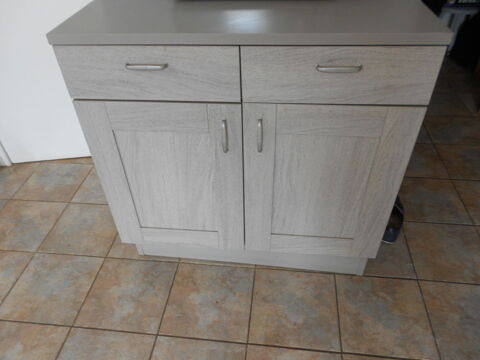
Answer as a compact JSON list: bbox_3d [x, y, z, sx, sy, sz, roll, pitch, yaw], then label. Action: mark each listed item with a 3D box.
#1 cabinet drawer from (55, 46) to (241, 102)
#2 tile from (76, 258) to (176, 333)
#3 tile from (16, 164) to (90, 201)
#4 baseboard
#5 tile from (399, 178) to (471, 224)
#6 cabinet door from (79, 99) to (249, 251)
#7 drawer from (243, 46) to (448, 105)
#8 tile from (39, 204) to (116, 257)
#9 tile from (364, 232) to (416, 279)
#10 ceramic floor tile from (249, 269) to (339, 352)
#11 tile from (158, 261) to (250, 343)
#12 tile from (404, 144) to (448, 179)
[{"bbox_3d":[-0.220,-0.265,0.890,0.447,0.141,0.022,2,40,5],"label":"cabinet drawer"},{"bbox_3d":[-0.414,0.422,1.342,0.302,0.010,0.302,3,40,6],"label":"tile"},{"bbox_3d":[-0.955,0.005,1.874,0.302,0.010,0.302,3,40,6],"label":"tile"},{"bbox_3d":[0.028,0.272,1.380,0.890,0.150,0.018,4,40,7],"label":"baseboard"},{"bbox_3d":[0.867,0.094,1.684,0.301,0.010,0.301,3,40,6],"label":"tile"},{"bbox_3d":[-0.209,0.014,1.120,0.447,0.570,0.022,2,40,5],"label":"cabinet door"},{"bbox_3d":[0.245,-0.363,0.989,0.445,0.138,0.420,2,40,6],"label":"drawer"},{"bbox_3d":[-0.685,0.214,1.608,0.302,0.010,0.302,3,40,6],"label":"tile"},{"bbox_3d":[0.531,0.269,1.479,0.302,0.010,0.302,3,40,6],"label":"tile"},{"bbox_3d":[0.195,0.452,1.280,0.301,0.010,0.301,3,40,6],"label":"ceramic floor tile"},{"bbox_3d":[-0.108,0.438,1.311,0.301,0.010,0.301,3,40,6],"label":"tile"},{"bbox_3d":[0.902,-0.107,1.913,0.302,0.010,0.302,3,40,6],"label":"tile"}]

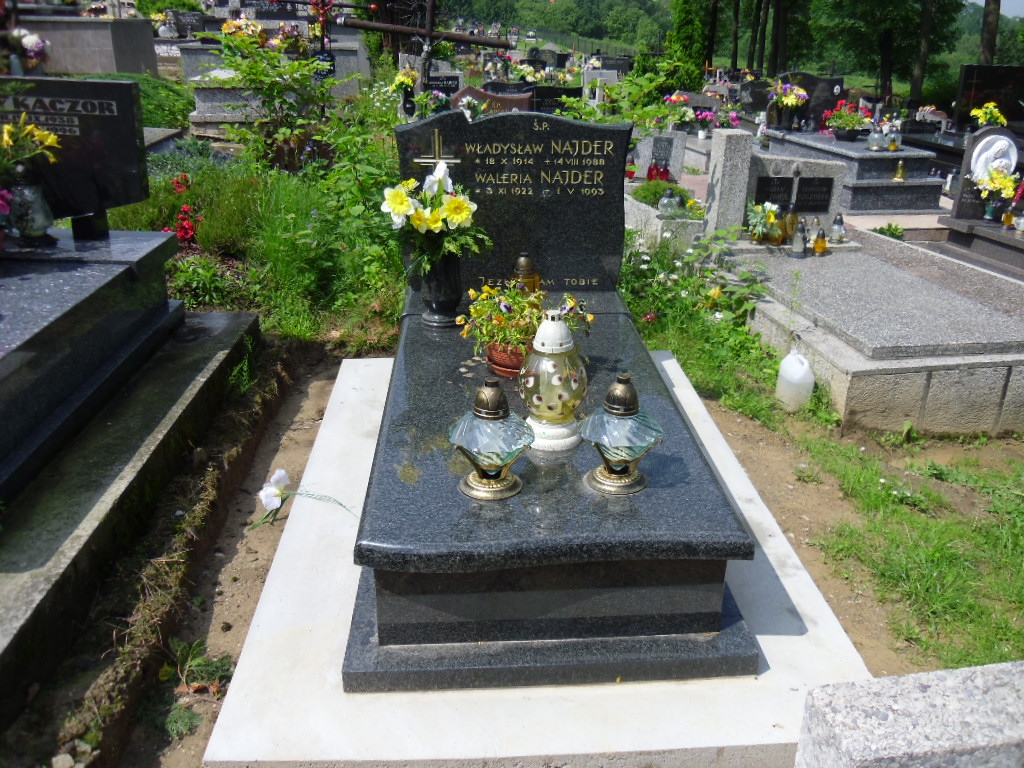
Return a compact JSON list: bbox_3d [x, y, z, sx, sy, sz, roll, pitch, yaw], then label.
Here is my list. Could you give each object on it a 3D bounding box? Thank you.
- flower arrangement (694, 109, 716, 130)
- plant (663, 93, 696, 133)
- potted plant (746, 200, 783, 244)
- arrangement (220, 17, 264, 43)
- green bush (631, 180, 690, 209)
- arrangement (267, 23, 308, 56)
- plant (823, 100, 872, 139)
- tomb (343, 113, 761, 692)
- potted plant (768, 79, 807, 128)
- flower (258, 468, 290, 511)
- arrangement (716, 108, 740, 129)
[{"bbox_3d":[2.406,-3.288,11.400,0.265,0.253,0.239,4,22,11],"label":"flower arrangement"},{"bbox_3d":[2.228,-3.605,12.200,0.440,0.510,0.400,-3,21,-7],"label":"plant"},{"bbox_3d":[1.575,-1.017,5.720,0.210,0.245,0.200,-3,21,-7],"label":"potted plant"},{"bbox_3d":[-2.733,-3.595,9.300,0.433,0.254,0.346,-6,22,-14],"label":"arrangement"},{"bbox_3d":[1.231,-1.566,7.600,0.470,0.240,0.430,-3,21,-7],"label":"green bush"},{"bbox_3d":[-2.277,-3.494,9.300,0.413,0.331,0.331,-5,22,-12],"label":"arrangement"},{"bbox_3d":[3.348,-2.629,9.150,0.484,0.365,0.426,7,23,18],"label":"plant"},{"bbox_3d":[0.047,-0.193,2.900,0.980,1.137,2.087,-1,22,-3],"label":"tomb"},{"bbox_3d":[3.106,-3.134,10.300,0.430,0.520,0.380,-3,21,-7],"label":"potted plant"},{"bbox_3d":[-0.787,0.349,3.038,0.090,0.095,0.100,-6,23,-15],"label":"flower"},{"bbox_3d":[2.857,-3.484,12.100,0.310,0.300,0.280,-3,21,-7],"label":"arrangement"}]

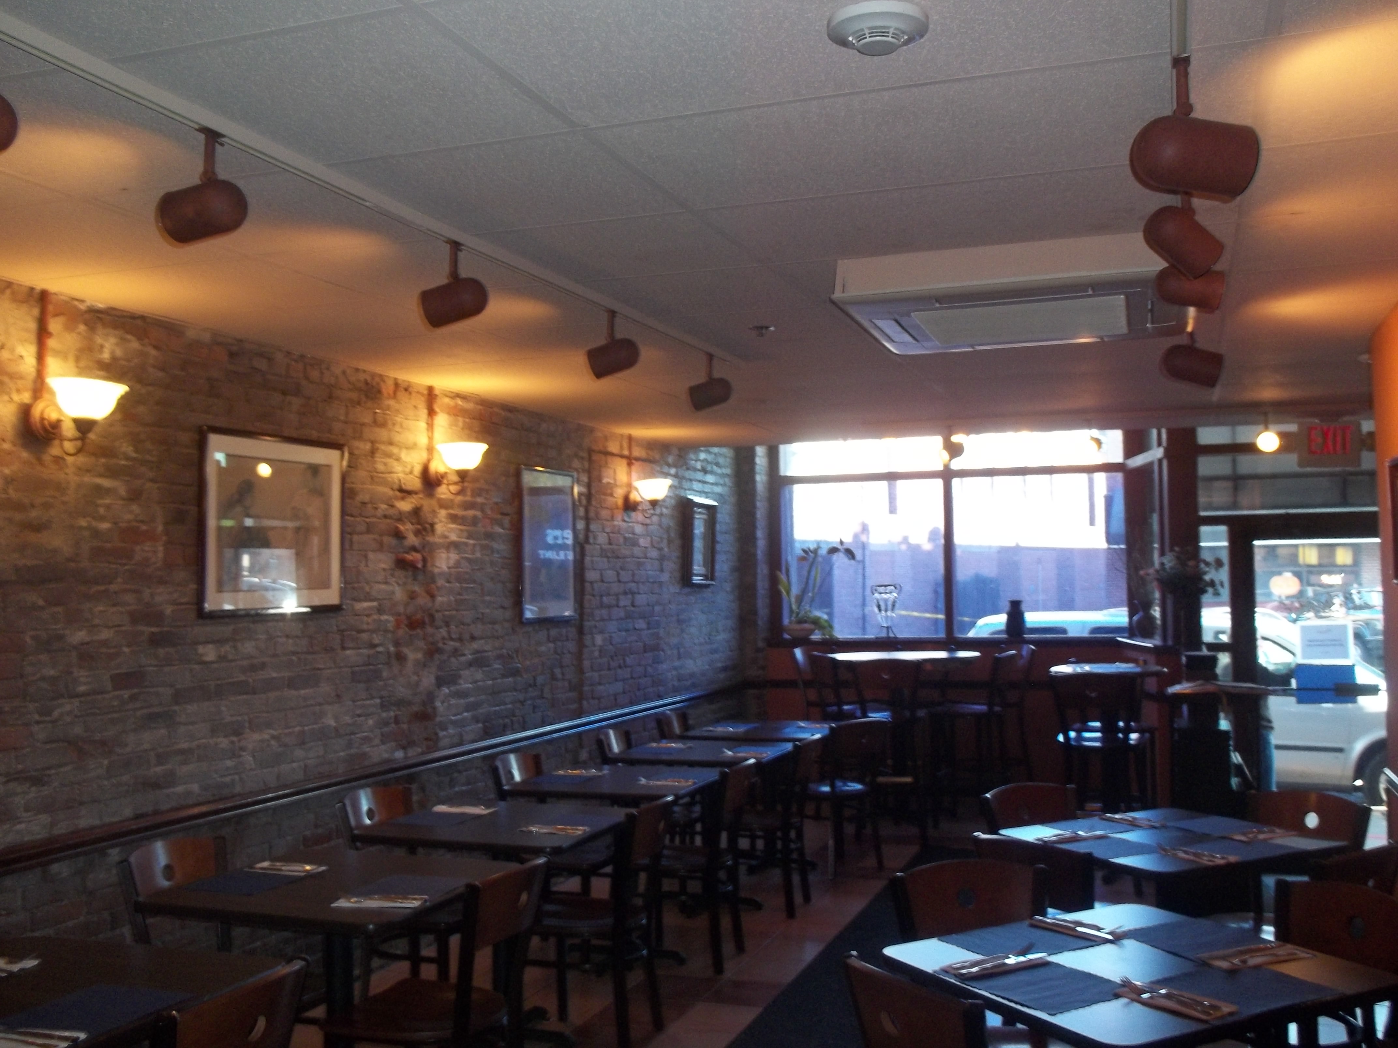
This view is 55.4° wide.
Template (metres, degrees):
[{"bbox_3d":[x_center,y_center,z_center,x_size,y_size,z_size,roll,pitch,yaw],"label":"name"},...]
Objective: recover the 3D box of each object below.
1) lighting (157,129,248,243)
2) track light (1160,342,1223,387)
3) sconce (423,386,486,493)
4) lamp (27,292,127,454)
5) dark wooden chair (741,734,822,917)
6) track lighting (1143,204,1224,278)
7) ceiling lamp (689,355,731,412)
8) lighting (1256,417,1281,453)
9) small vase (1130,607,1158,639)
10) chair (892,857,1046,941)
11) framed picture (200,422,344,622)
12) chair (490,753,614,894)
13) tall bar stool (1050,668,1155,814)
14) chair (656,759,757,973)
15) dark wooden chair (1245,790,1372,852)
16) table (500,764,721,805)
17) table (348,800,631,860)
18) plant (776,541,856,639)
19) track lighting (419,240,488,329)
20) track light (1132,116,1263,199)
[{"bbox_3d":[-0.932,-0.636,2.504,0.175,0.215,0.105,0,-2,-4],"label":"lighting"},{"bbox_3d":[1.678,-0.532,4.524,0.200,0.115,0.115,16,1,14],"label":"track light"},{"bbox_3d":[-1.060,-0.380,5.788,0.320,0.490,0.250,-2,-3,20],"label":"sconce"},{"bbox_3d":[-1.843,-0.461,3.958,0.310,0.490,0.235,-1,-2,20],"label":"lamp"},{"bbox_3d":[0.359,1.462,6.547,0.440,0.850,0.420,-2,-3,20],"label":"dark wooden chair"},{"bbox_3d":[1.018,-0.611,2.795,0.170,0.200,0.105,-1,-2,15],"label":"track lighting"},{"bbox_3d":[0.042,-0.535,5.074,0.175,0.215,0.105,-1,-2,10],"label":"ceiling lamp"},{"bbox_3d":[2.942,-0.474,6.878,0.105,0.215,0.170,-1,-3,23],"label":"lighting"},{"bbox_3d":[3.004,0.671,8.995,0.185,0.215,0.185,-2,-3,20],"label":"small vase"},{"bbox_3d":[0.771,1.302,3.263,0.430,0.850,0.460,0,-3,-13],"label":"chair"},{"bbox_3d":[-1.526,0.000,4.835,0.030,0.640,0.820,-2,-3,20],"label":"framed picture"},{"bbox_3d":[-0.583,1.430,5.732,0.500,0.830,0.420,-2,-3,20],"label":"chair"},{"bbox_3d":[2.116,1.341,7.032,0.440,1.100,0.470,-2,-3,22],"label":"tall bar stool"},{"bbox_3d":[-0.046,1.421,5.673,0.500,0.830,0.420,-2,-3,22],"label":"chair"},{"bbox_3d":[1.879,1.339,4.366,0.500,0.830,0.420,1,-3,-35],"label":"dark wooden chair"},{"bbox_3d":[-0.319,1.458,5.643,0.760,0.750,0.770,-1,-2,20],"label":"table"},{"bbox_3d":[-0.694,1.424,4.665,0.800,0.745,0.660,-2,-3,20],"label":"table"},{"bbox_3d":[0.866,0.488,9.834,0.580,0.710,0.450,-2,-3,20],"label":"plant"},{"bbox_3d":[-0.622,-0.603,3.353,0.175,0.215,0.105,0,-2,4],"label":"track lighting"},{"bbox_3d":[0.839,-0.620,2.256,0.220,0.133,0.133,9,-2,3],"label":"track light"}]

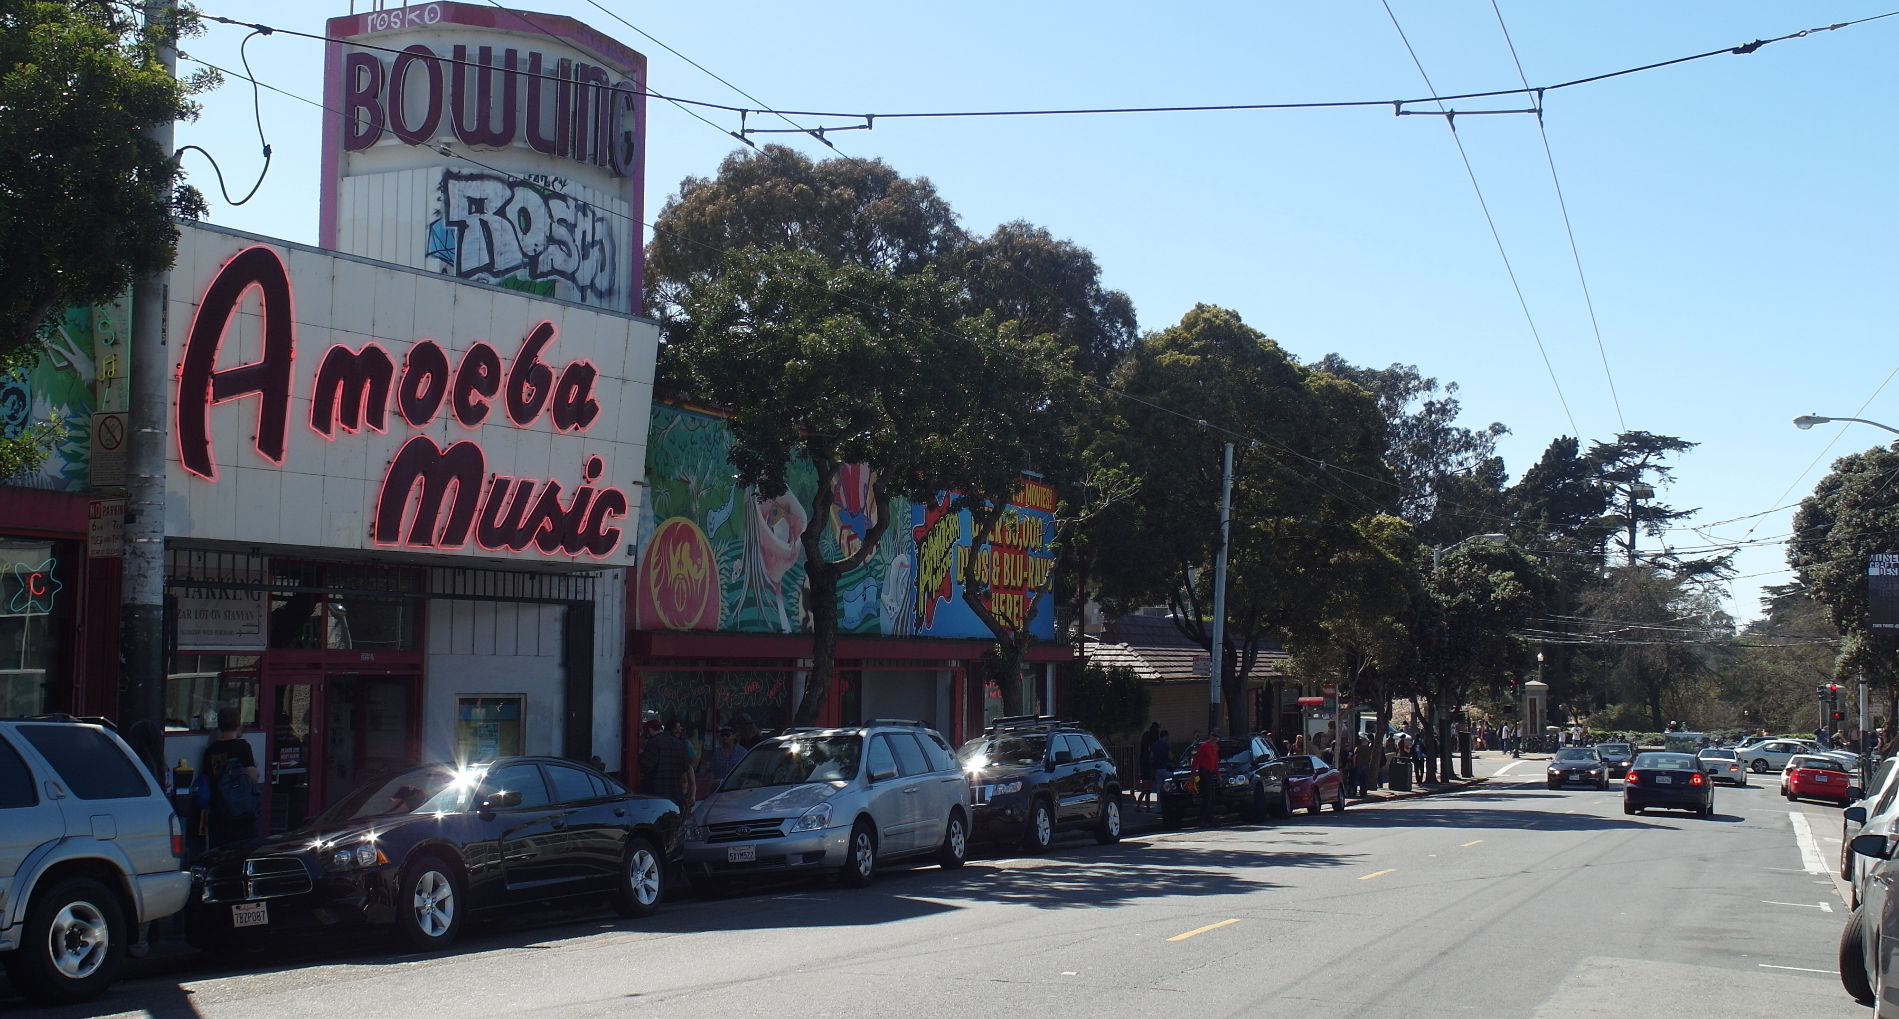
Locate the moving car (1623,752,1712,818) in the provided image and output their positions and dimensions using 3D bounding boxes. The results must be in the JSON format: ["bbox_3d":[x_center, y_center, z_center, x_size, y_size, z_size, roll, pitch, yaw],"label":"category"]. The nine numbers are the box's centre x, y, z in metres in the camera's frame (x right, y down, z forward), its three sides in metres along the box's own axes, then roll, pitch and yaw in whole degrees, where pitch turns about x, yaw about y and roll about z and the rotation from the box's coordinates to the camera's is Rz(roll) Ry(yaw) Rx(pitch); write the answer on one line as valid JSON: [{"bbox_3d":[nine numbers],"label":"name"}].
[{"bbox_3d":[16.626,6.334,43.028,1.760,1.420,4.420,-1,-7,24],"label":"moving car"}]

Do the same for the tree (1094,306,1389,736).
[{"bbox_3d":[7.378,1.159,47.550,7.600,12.790,7.600,-2,-5,24],"label":"tree"}]

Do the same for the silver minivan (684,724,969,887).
[{"bbox_3d":[-1.248,3.324,21.606,1.950,1.780,4.920,-2,-7,20],"label":"silver minivan"}]

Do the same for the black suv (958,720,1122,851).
[{"bbox_3d":[1.045,4.014,27.423,1.930,1.790,4.800,-2,-7,23],"label":"black suv"}]

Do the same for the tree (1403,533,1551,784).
[{"bbox_3d":[20.326,5.745,72.409,5.800,9.510,5.800,-2,-5,24],"label":"tree"}]

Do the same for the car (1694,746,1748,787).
[{"bbox_3d":[29.919,9.955,72.173,1.800,1.430,4.600,-2,-7,24],"label":"car"}]

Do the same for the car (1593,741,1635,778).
[{"bbox_3d":[30.641,11.482,85.637,1.800,1.580,4.500,-2,-7,24],"label":"car"}]

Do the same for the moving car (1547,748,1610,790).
[{"bbox_3d":[22.704,9.337,67.278,1.810,1.430,4.600,-1,-7,24],"label":"moving car"}]

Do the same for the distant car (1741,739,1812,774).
[{"bbox_3d":[36.866,10.821,81.881,4.600,1.420,1.800,-2,-5,24],"label":"distant car"}]

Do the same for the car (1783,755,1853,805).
[{"bbox_3d":[27.042,8.405,58.126,1.780,1.400,4.500,-2,-7,24],"label":"car"}]

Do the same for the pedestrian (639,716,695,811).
[{"bbox_3d":[-3.393,3.340,22.373,0.550,1.700,0.420,2,-5,-21],"label":"pedestrian"}]

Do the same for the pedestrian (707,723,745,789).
[{"bbox_3d":[-3.060,3.778,25.432,0.500,1.700,0.360,-1,-5,18],"label":"pedestrian"}]

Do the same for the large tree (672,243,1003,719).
[{"bbox_3d":[-1.804,0.472,26.749,4.600,8.500,4.600,-1,-5,24],"label":"large tree"}]

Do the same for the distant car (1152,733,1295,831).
[{"bbox_3d":[5.757,5.443,37.992,1.860,1.700,4.620,-2,-7,21],"label":"distant car"}]

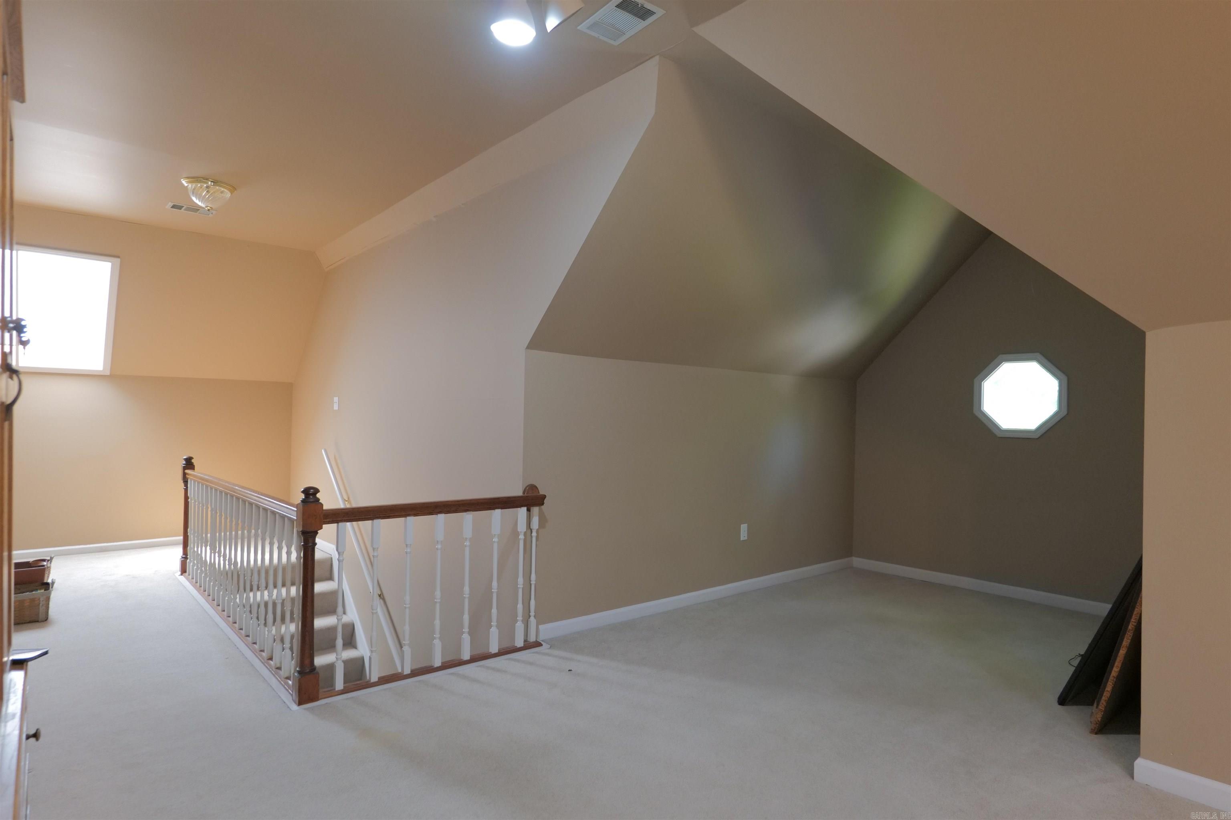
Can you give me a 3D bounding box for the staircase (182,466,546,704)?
[{"bbox_3d":[-1.910,0.848,4.440,1.310,0.950,3.100,1,-1,-40],"label":"staircase"}]

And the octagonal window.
[{"bbox_3d":[2.986,-0.104,4.805,0.070,0.630,0.620,1,-1,-41],"label":"octagonal window"}]

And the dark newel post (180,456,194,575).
[{"bbox_3d":[-3.440,0.850,5.220,0.085,0.955,0.085,1,-1,-40],"label":"dark newel post"}]

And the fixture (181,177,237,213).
[{"bbox_3d":[-2.720,-1.420,4.360,0.305,0.170,0.305,1,-1,-40],"label":"fixture"}]

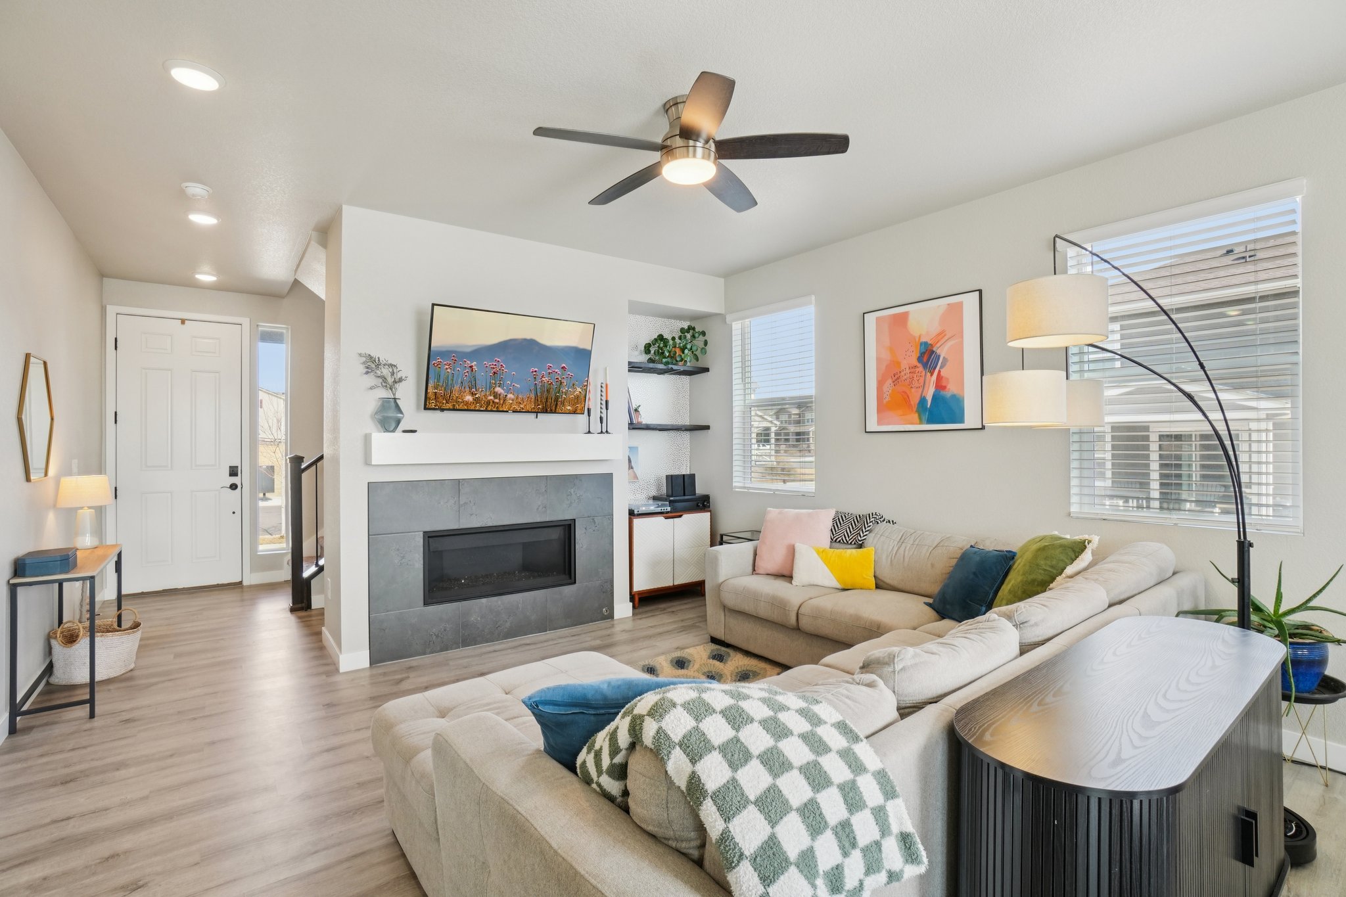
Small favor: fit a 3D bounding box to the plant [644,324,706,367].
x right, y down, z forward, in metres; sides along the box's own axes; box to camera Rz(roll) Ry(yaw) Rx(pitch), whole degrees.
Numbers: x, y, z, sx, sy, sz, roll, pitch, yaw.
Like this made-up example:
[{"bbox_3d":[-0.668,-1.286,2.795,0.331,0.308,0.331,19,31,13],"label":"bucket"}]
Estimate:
[{"bbox_3d":[0.022,-0.877,4.773,0.520,0.350,0.330,-1,0,-32],"label":"plant"}]

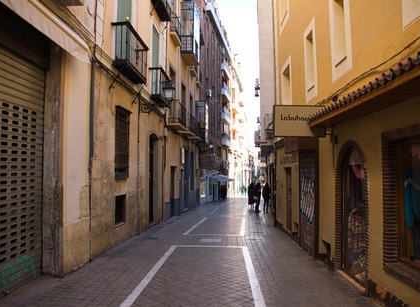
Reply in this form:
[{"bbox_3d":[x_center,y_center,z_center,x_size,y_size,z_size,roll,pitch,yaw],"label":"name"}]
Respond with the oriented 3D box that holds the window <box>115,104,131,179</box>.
[{"bbox_3d":[-2.237,-0.234,8.789,0.140,1.782,0.970,0,-3,5],"label":"window"}]

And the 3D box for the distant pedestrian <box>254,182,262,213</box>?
[{"bbox_3d":[2.684,2.460,19.100,0.500,1.680,0.350,-1,-3,12],"label":"distant pedestrian"}]

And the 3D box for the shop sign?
[{"bbox_3d":[1.927,-0.695,7.430,1.090,0.660,0.170,0,-3,0],"label":"shop sign"}]

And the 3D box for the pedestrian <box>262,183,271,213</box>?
[{"bbox_3d":[3.144,2.460,19.100,0.500,1.670,0.350,0,-3,5],"label":"pedestrian"}]

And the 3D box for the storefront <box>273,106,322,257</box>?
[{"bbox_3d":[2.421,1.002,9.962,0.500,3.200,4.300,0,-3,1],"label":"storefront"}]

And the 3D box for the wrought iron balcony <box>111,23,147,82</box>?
[{"bbox_3d":[-2.004,-2.487,8.893,0.420,1.080,1.800,0,-3,5],"label":"wrought iron balcony"}]

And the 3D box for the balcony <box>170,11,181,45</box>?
[{"bbox_3d":[-1.502,-5.533,15.642,0.330,1.120,1.400,0,-3,5],"label":"balcony"}]

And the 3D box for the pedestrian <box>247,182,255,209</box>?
[{"bbox_3d":[2.543,2.629,21.300,0.520,1.620,0.350,0,-3,5],"label":"pedestrian"}]

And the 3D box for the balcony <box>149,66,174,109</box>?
[{"bbox_3d":[-1.728,-2.290,12.399,0.420,1.040,1.750,0,-3,5],"label":"balcony"}]

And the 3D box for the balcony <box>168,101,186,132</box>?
[{"bbox_3d":[-1.439,-1.623,15.530,0.480,0.990,1.900,0,-3,5],"label":"balcony"}]

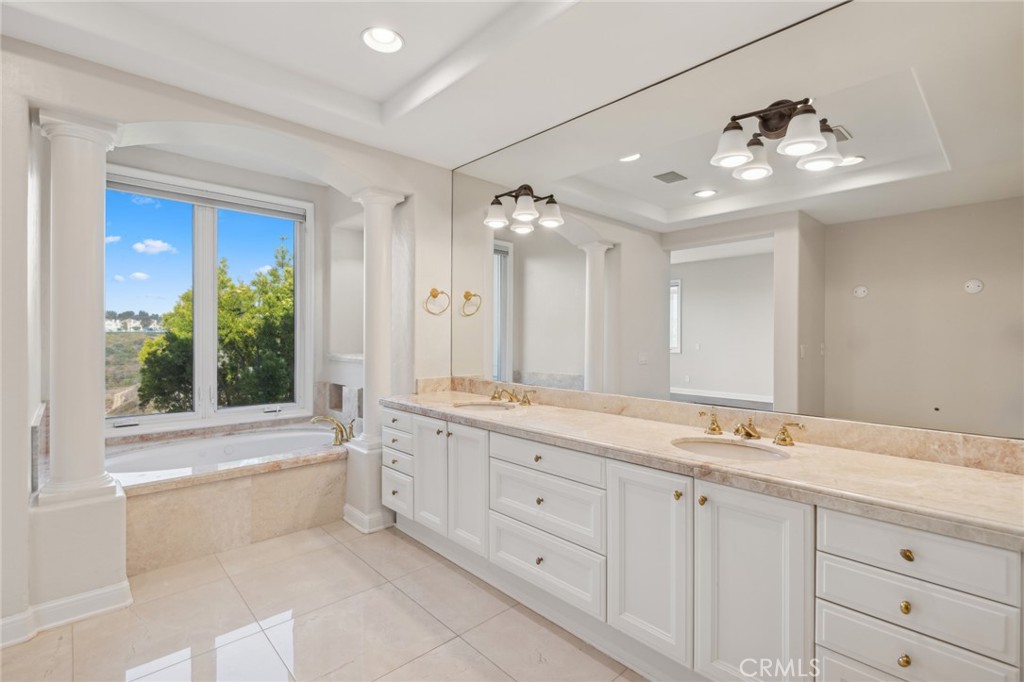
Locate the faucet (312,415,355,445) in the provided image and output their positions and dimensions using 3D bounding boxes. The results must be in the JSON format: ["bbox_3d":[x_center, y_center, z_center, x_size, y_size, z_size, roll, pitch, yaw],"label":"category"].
[{"bbox_3d":[-1.304,0.630,3.303,0.277,0.194,0.314,0,0,1],"label":"faucet"}]

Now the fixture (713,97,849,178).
[{"bbox_3d":[0.950,-0.798,1.695,0.203,0.252,0.396,0,1,-44],"label":"fixture"}]

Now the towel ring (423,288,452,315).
[{"bbox_3d":[-0.516,-0.282,3.164,0.178,0.182,0.074,0,1,-44],"label":"towel ring"}]

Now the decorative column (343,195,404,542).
[{"bbox_3d":[-0.909,0.111,3.074,0.320,2.177,0.320,0,1,-44],"label":"decorative column"}]

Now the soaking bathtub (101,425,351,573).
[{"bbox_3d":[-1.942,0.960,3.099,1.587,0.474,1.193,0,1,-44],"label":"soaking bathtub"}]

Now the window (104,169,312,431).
[{"bbox_3d":[-2.359,-0.277,3.494,1.624,1.876,0.098,0,1,-44],"label":"window"}]

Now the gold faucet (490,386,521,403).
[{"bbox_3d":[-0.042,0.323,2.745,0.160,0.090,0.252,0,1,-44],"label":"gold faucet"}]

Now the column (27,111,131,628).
[{"bbox_3d":[-1.957,0.116,2.070,0.314,2.177,0.320,0,1,-44],"label":"column"}]

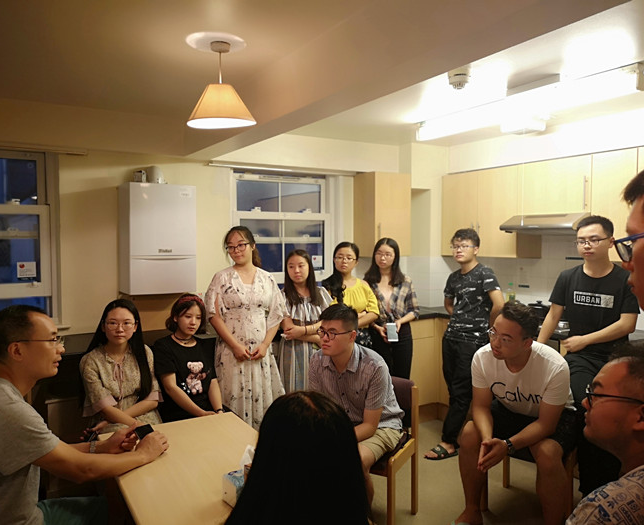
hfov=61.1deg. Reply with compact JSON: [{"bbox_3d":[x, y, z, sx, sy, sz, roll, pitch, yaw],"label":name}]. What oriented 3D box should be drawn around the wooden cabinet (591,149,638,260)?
[{"bbox_3d":[2.009,-0.368,3.604,0.300,0.720,0.306,-1,2,-30],"label":"wooden cabinet"}]

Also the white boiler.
[{"bbox_3d":[-1.134,-0.158,3.769,0.434,0.724,0.361,-1,3,-30],"label":"white boiler"}]

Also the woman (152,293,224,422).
[{"bbox_3d":[-0.600,0.789,2.645,0.450,1.250,0.680,-1,2,-30],"label":"woman"}]

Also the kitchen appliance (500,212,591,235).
[{"bbox_3d":[1.697,-0.285,3.953,0.485,0.135,0.600,-1,2,-30],"label":"kitchen appliance"}]

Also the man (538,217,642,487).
[{"bbox_3d":[1.522,0.563,3.089,0.550,1.660,0.560,-2,3,-37],"label":"man"}]

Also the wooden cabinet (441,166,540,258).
[{"bbox_3d":[1.417,-0.405,4.616,0.300,0.720,0.831,-1,2,-30],"label":"wooden cabinet"}]

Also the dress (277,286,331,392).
[{"bbox_3d":[-0.113,0.606,3.526,0.430,0.920,0.320,0,2,6],"label":"dress"}]

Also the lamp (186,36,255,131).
[{"bbox_3d":[-0.451,-0.796,2.434,0.310,0.346,0.310,0,2,0],"label":"lamp"}]

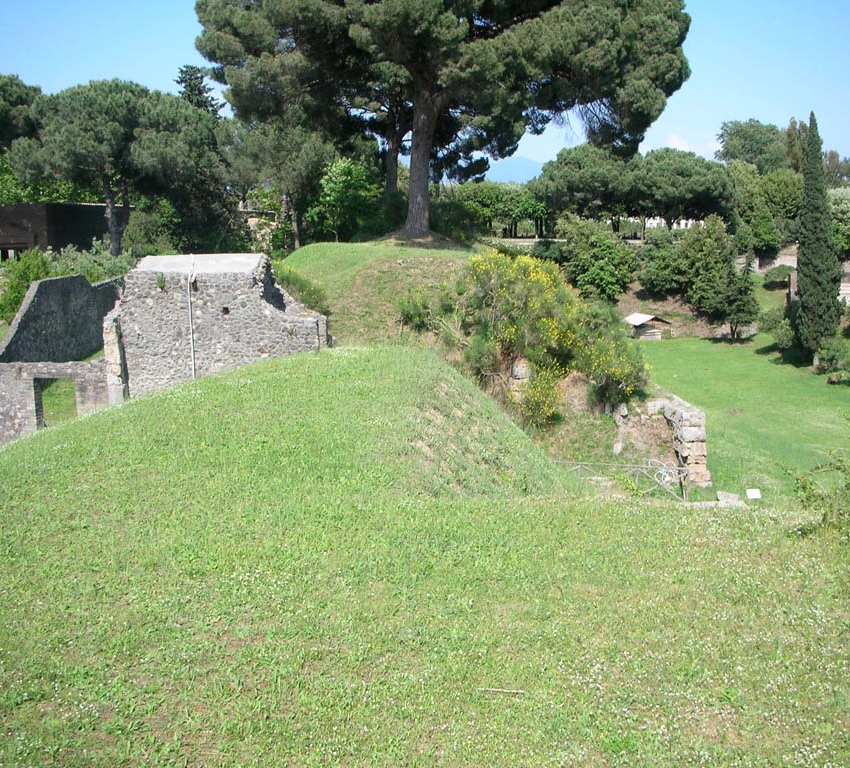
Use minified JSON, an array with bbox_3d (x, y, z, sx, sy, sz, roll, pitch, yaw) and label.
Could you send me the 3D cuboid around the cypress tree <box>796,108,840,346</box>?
[{"bbox_3d":[21.019,-7.772,55.307,2.450,13.200,2.450,0,10,0],"label":"cypress tree"}]

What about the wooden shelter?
[{"bbox_3d":[14.139,-3.700,66.574,2.595,1.486,2.401,-4,11,-22],"label":"wooden shelter"}]

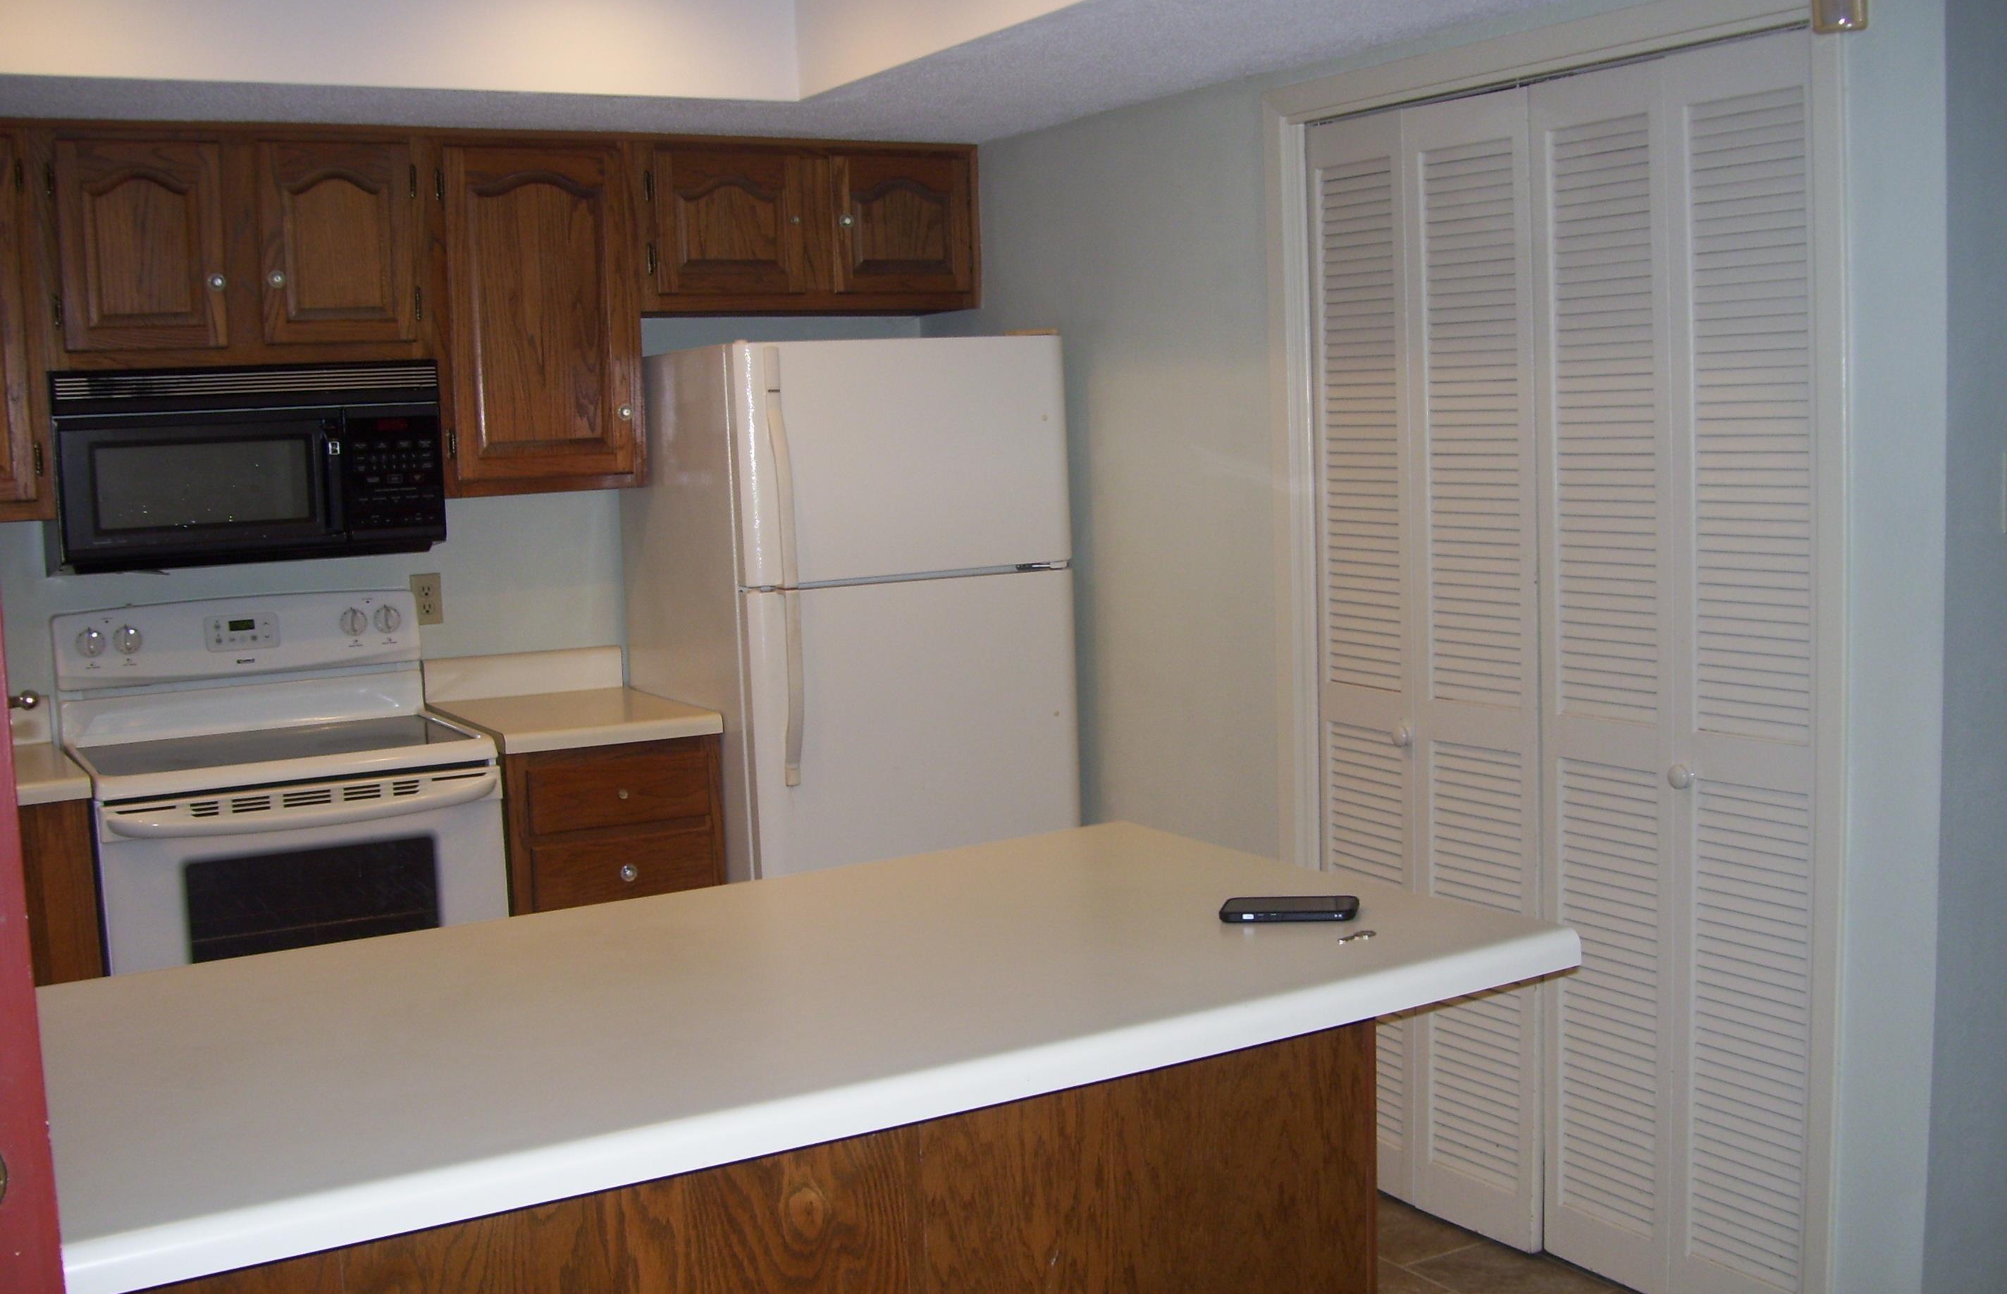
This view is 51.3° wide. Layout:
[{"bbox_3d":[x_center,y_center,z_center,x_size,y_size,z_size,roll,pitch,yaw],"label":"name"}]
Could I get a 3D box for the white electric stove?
[{"bbox_3d":[-1.506,0.516,4.406,0.759,1.187,0.670,-6,7,-30],"label":"white electric stove"}]

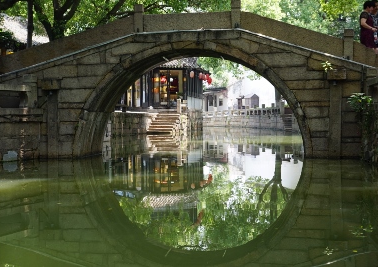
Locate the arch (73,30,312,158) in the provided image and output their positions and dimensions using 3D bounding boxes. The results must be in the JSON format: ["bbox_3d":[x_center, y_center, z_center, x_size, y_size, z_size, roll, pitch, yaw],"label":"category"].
[{"bbox_3d":[0.158,-0.868,16.119,5.533,2.888,1.885,0,1,9],"label":"arch"}]

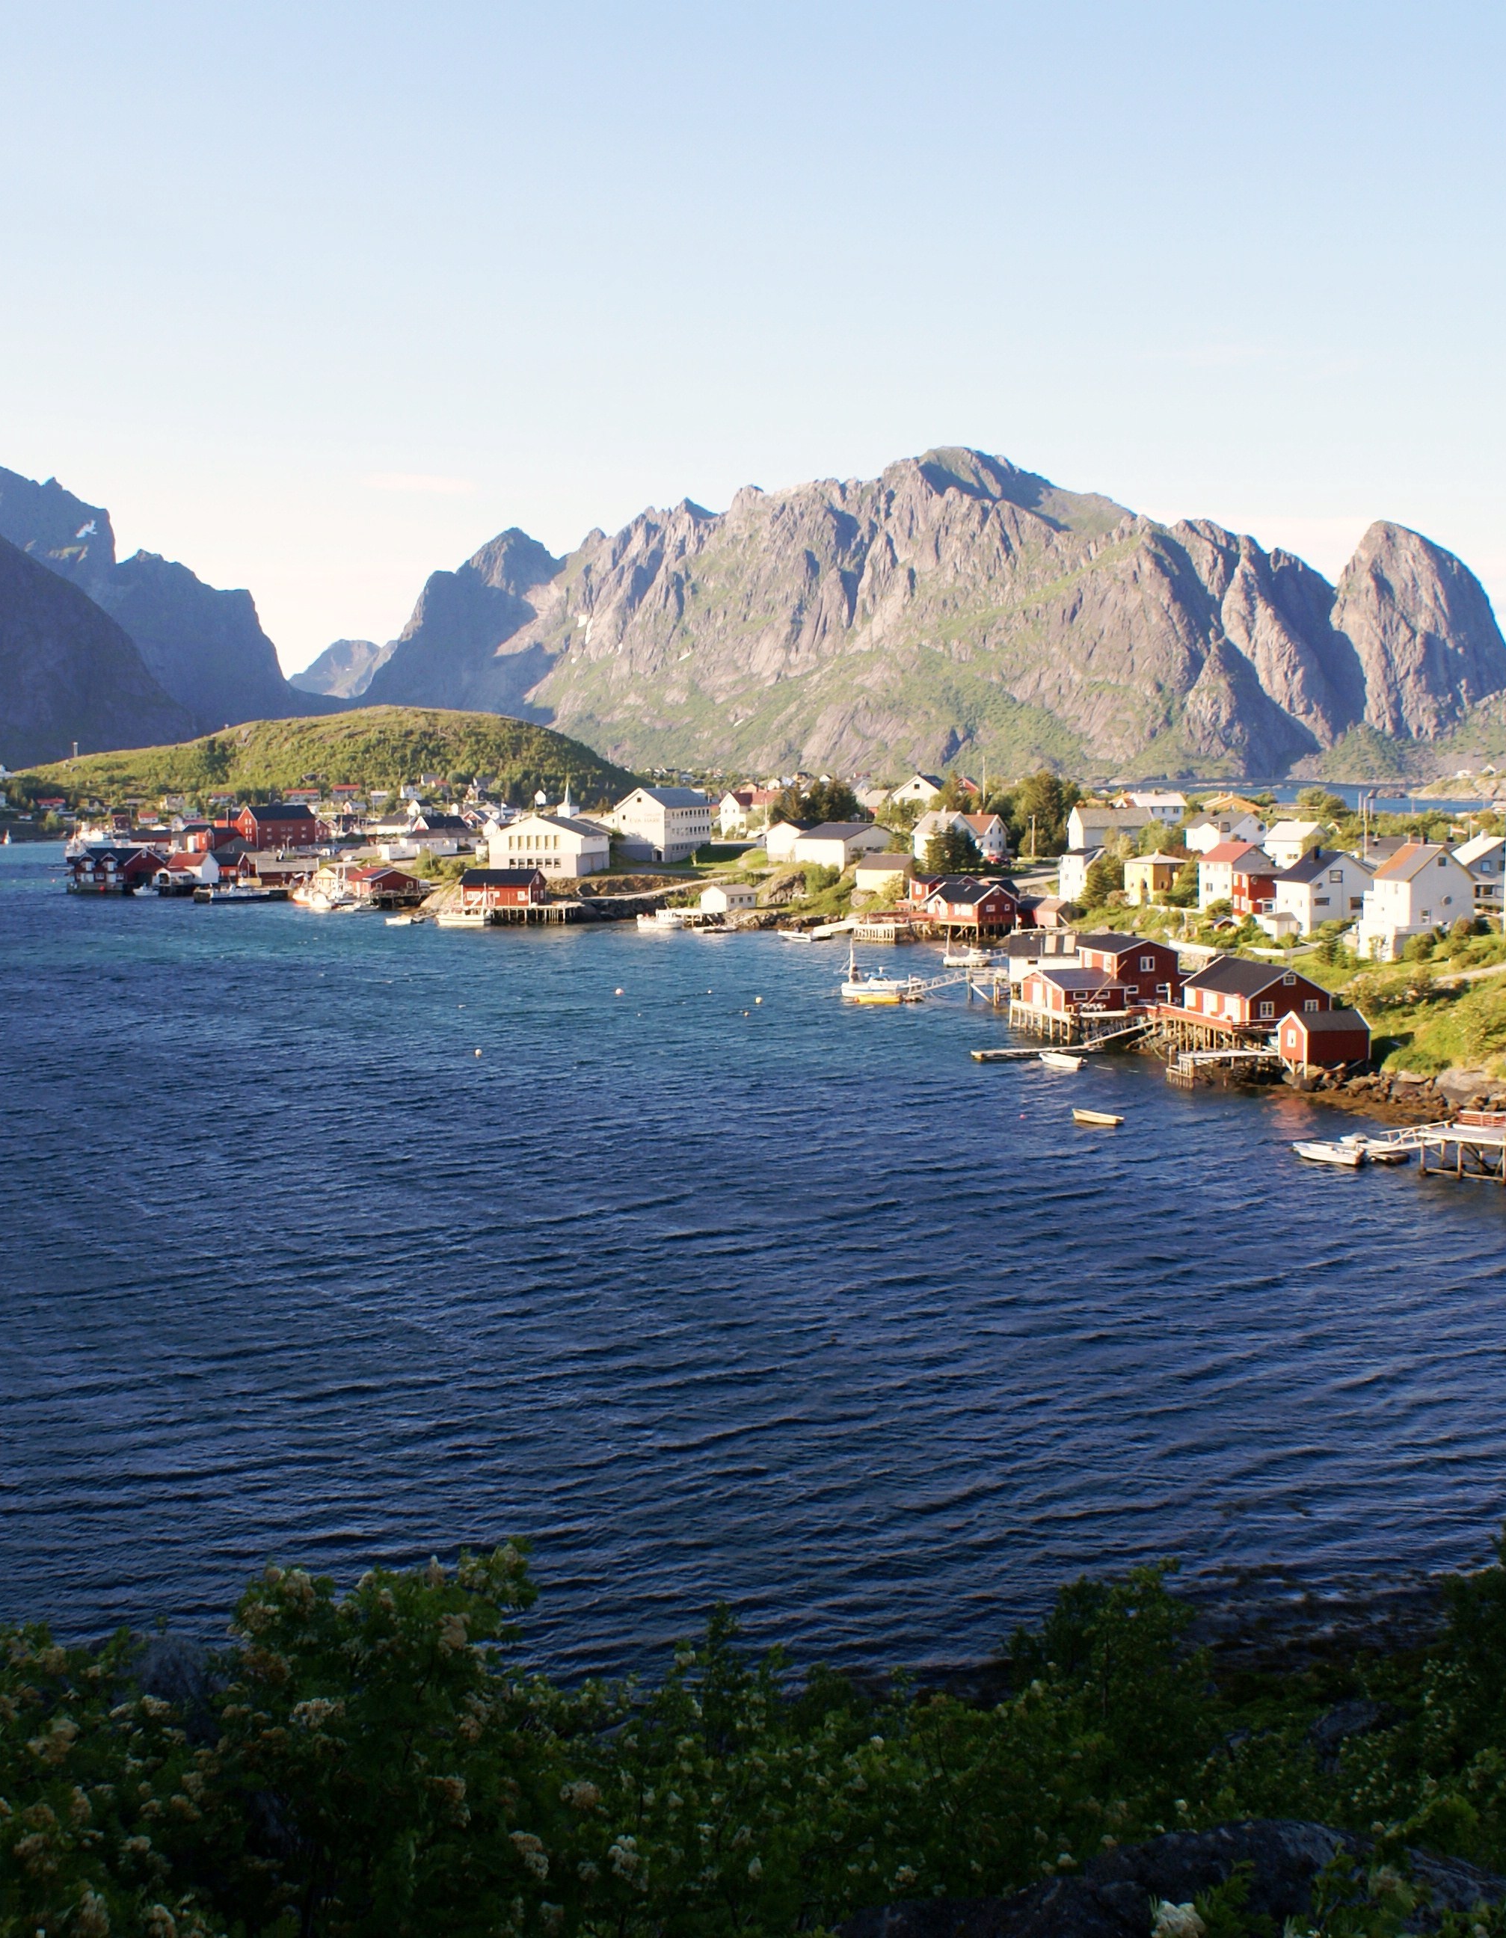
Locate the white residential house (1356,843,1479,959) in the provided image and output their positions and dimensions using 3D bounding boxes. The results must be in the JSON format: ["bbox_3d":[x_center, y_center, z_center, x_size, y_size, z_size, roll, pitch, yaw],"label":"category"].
[{"bbox_3d":[60.960,-6.330,199.290,7.600,9.900,8.200,-2,5,-17],"label":"white residential house"}]

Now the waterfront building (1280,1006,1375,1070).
[{"bbox_3d":[48.784,5.766,185.142,6.490,4.090,4.440,-2,5,-17],"label":"waterfront building"}]

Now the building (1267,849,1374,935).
[{"bbox_3d":[65.212,-8.691,247.610,8.590,9.090,7.550,-2,5,-17],"label":"building"}]

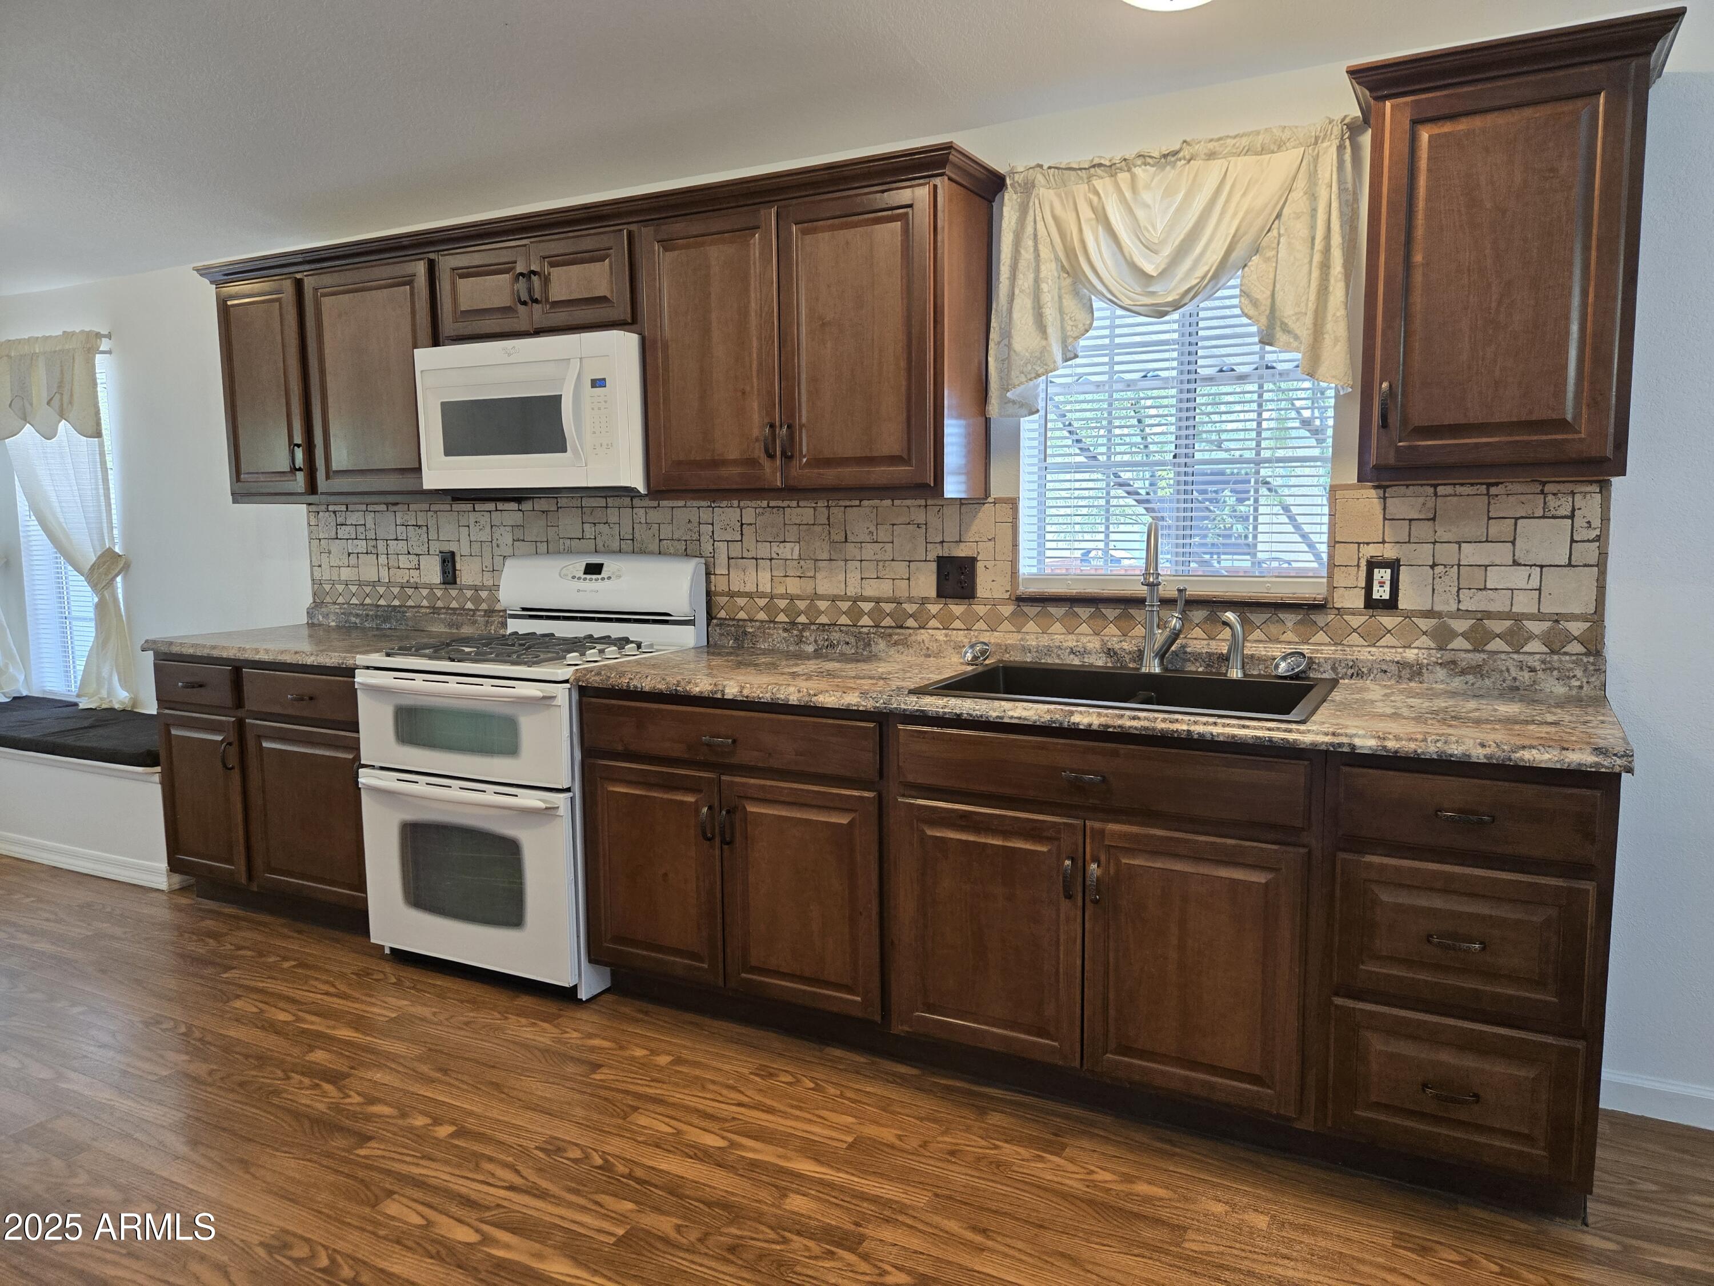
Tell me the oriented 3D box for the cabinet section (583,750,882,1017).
[{"bbox_3d":[-0.196,0.573,3.068,0.885,0.565,0.570,3,7,27],"label":"cabinet section"}]

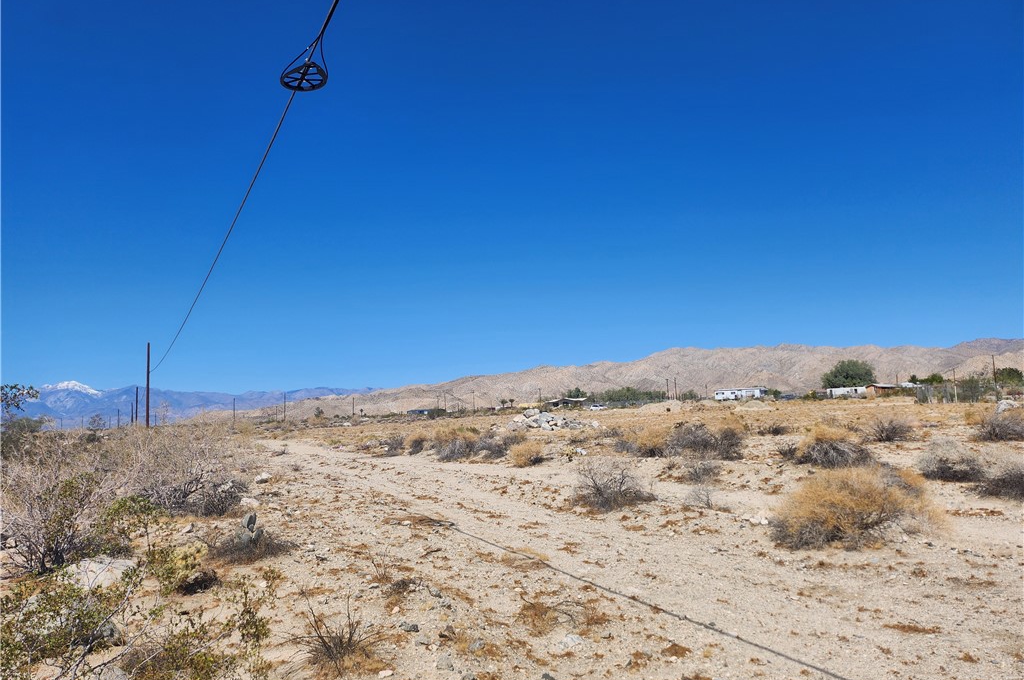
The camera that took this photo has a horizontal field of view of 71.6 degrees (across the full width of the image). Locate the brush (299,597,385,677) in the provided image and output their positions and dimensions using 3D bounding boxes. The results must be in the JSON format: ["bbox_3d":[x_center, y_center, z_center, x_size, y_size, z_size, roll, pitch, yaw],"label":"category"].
[{"bbox_3d":[-1.129,1.923,4.700,0.584,0.450,0.550,0,-6,0],"label":"brush"}]

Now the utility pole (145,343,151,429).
[{"bbox_3d":[-34.852,4.741,68.000,0.300,9.003,0.300,0,-6,0],"label":"utility pole"}]

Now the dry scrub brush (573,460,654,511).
[{"bbox_3d":[1.704,2.368,11.800,1.303,0.798,1.150,0,-6,0],"label":"dry scrub brush"}]

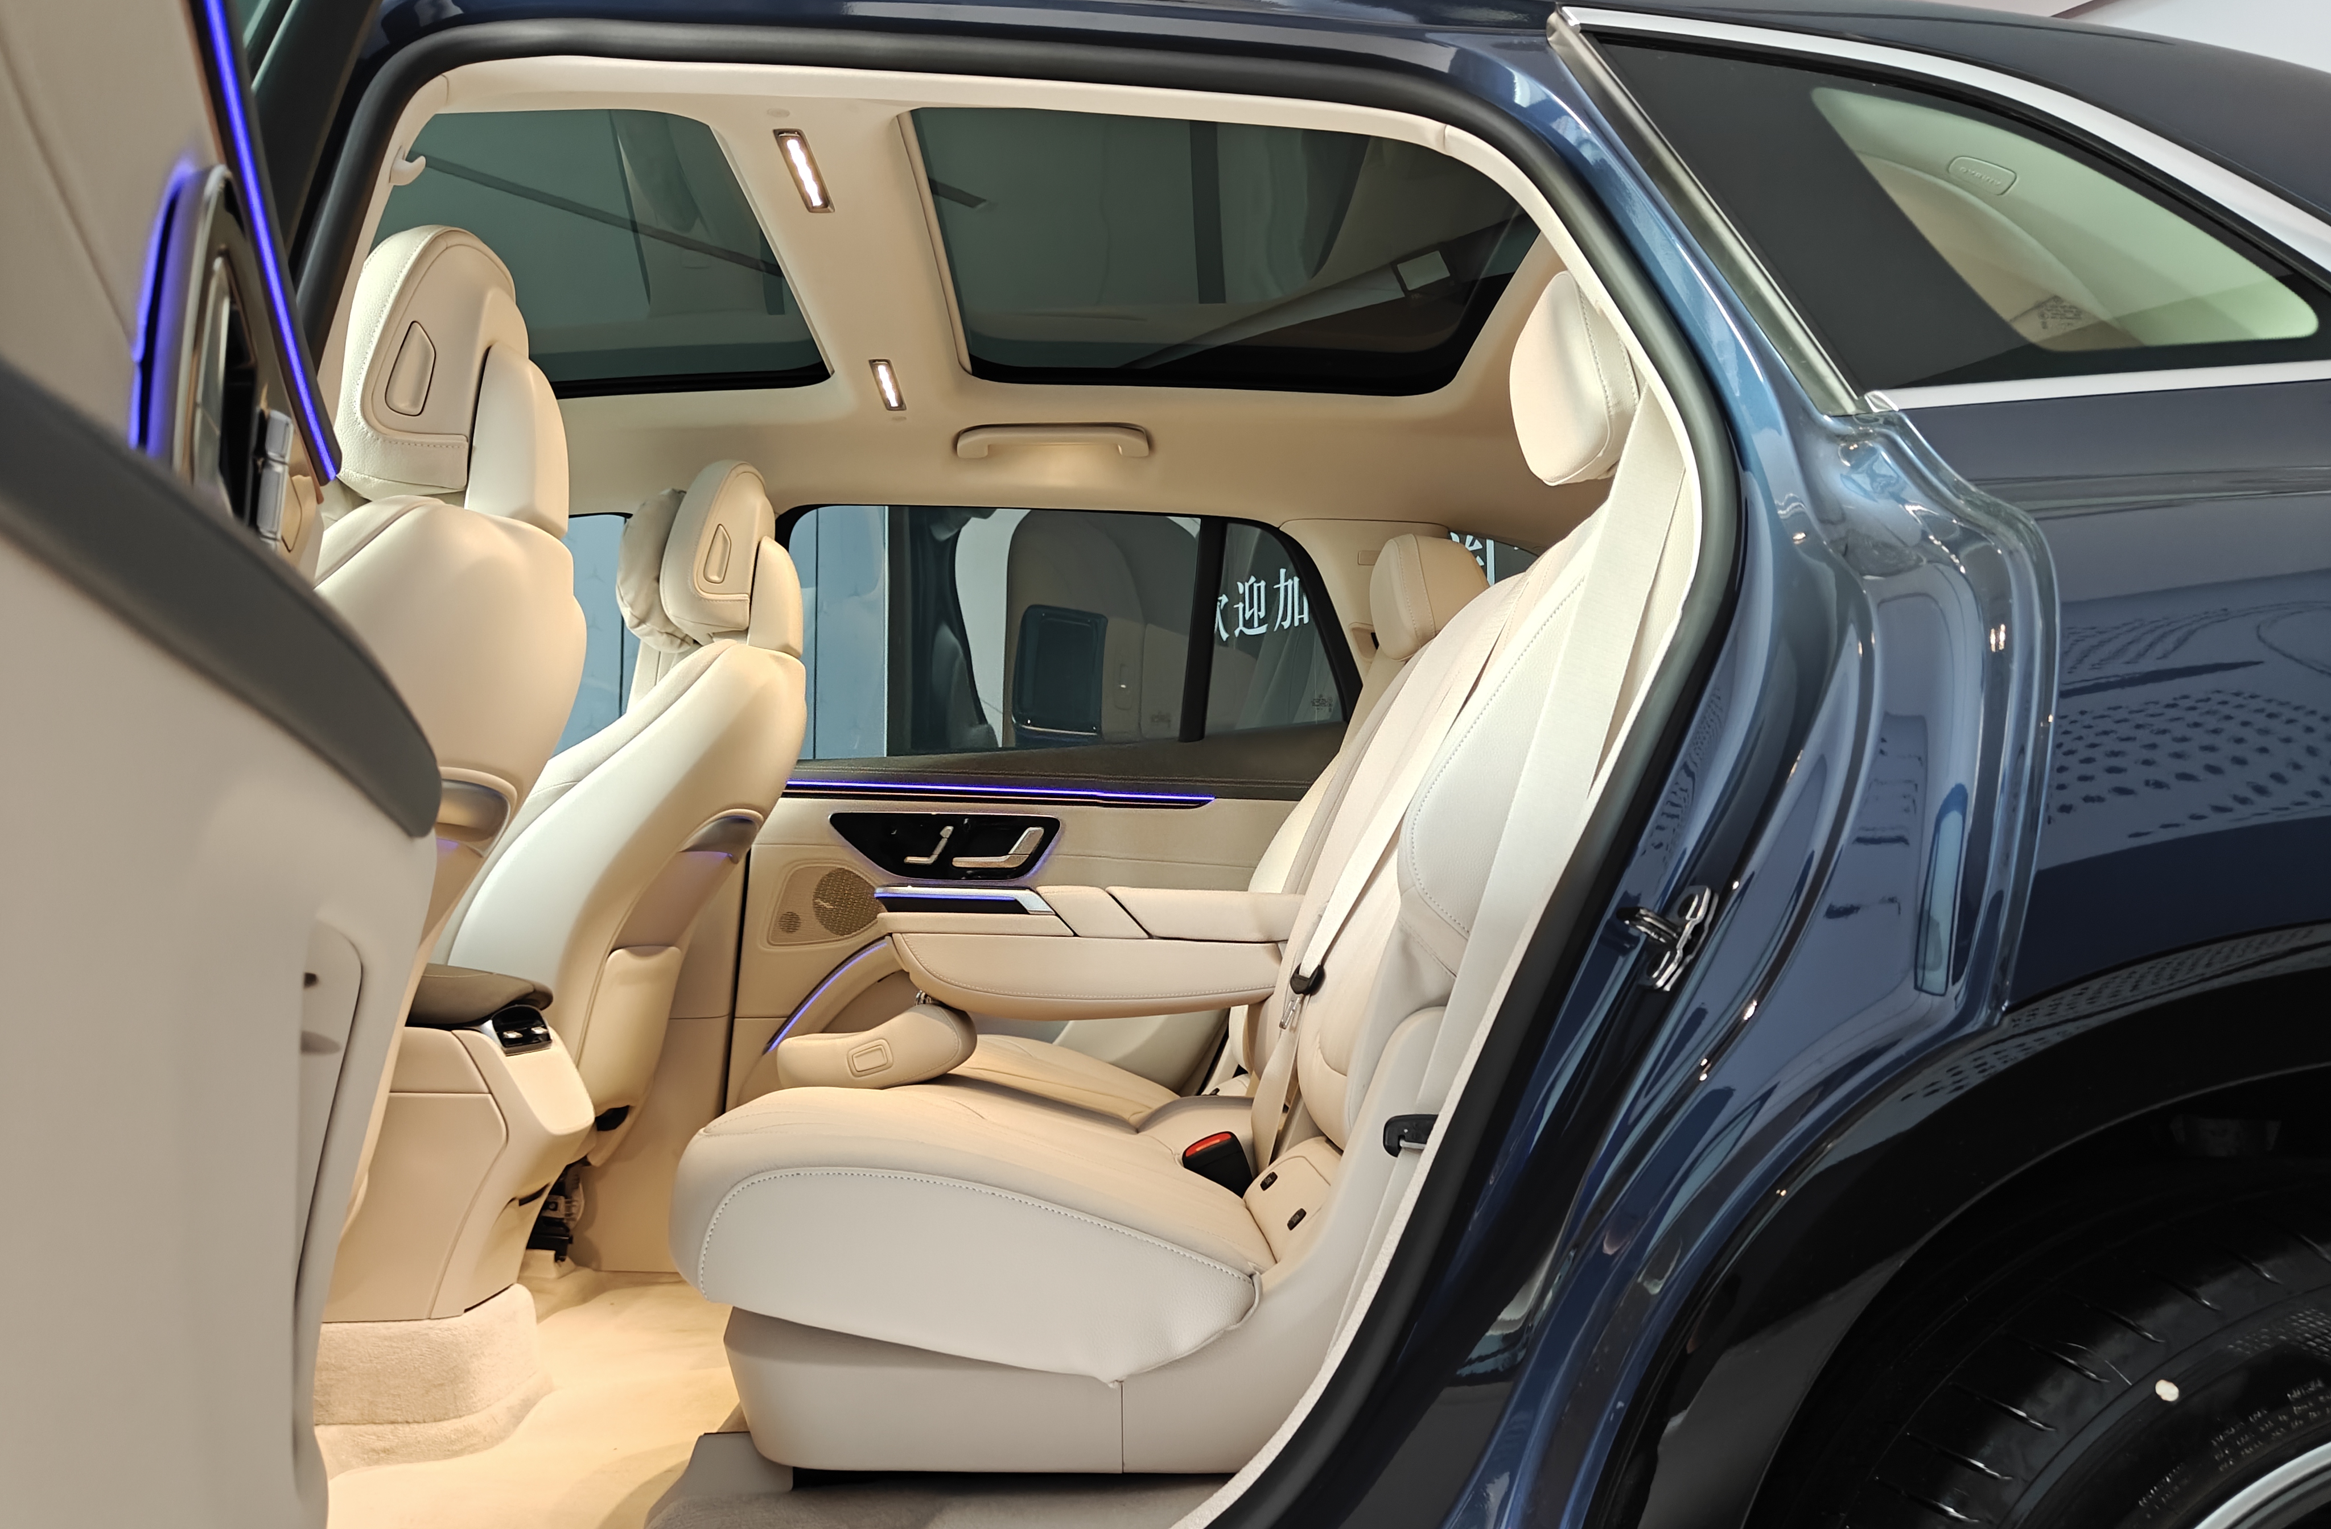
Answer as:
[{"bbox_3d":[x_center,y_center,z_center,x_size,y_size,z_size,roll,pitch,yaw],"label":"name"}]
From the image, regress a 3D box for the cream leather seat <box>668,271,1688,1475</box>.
[{"bbox_3d":[0.023,0.046,1.378,0.840,0.940,0.570,0,-4,-3],"label":"cream leather seat"}]

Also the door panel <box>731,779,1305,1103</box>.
[{"bbox_3d":[-0.191,0.312,2.418,0.890,0.580,0.160,0,-4,-3],"label":"door panel"}]

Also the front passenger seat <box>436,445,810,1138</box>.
[{"bbox_3d":[-0.891,0.109,2.061,0.850,1.020,0.540,0,-4,-3],"label":"front passenger seat"}]

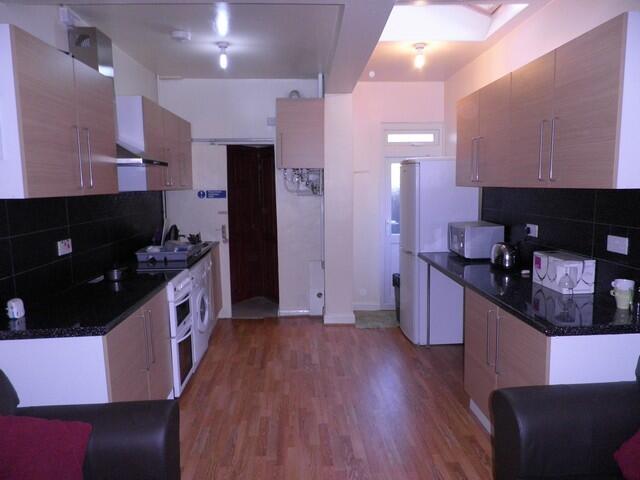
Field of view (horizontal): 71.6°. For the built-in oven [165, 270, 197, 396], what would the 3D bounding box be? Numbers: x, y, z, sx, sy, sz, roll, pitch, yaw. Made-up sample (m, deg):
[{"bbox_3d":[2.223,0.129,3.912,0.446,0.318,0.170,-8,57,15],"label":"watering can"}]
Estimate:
[{"bbox_3d":[-1.356,0.729,3.439,0.600,0.900,0.500,-1,7,-2],"label":"built-in oven"}]

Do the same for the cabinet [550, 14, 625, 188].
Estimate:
[{"bbox_3d":[1.429,-0.618,2.143,0.330,0.720,0.500,-1,7,-2],"label":"cabinet"}]

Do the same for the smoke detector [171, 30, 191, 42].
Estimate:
[{"bbox_3d":[-1.052,-1.540,3.365,0.140,0.045,0.140,-1,7,-2],"label":"smoke detector"}]

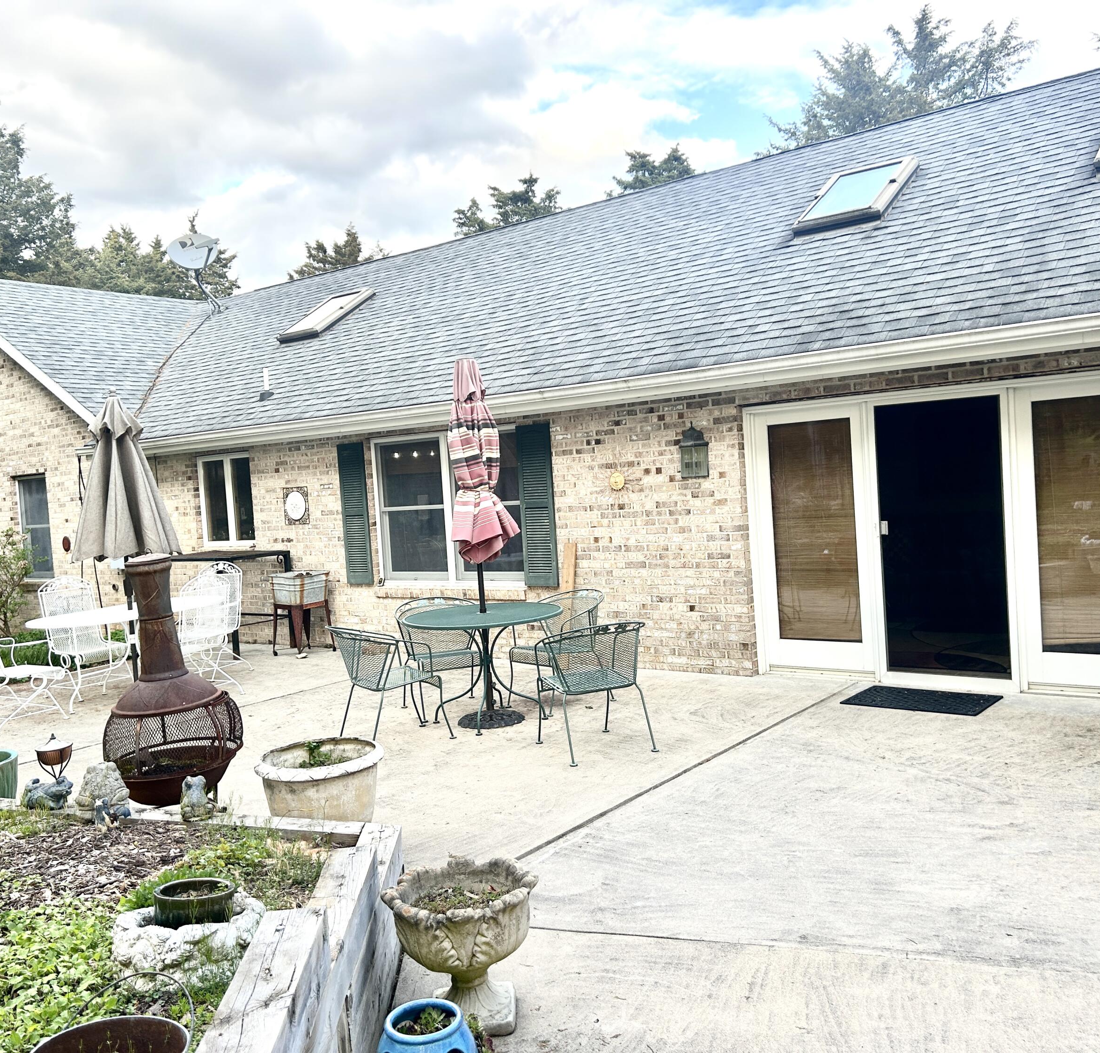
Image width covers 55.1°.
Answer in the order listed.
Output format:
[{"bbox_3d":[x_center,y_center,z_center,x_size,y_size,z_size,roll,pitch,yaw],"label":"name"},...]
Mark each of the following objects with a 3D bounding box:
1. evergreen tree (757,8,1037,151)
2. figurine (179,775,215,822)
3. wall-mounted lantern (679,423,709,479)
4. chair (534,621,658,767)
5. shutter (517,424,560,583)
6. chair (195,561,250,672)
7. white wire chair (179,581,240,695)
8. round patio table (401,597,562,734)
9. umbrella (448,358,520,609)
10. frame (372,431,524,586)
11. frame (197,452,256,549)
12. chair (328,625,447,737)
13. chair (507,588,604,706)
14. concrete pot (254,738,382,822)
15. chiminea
[{"bbox_3d":[8.139,-5.734,23.816,6.200,11.600,6.200,-3,2,20],"label":"evergreen tree"},{"bbox_3d":[-1.633,1.236,4.846,0.145,0.195,0.130,-2,3,39],"label":"figurine"},{"bbox_3d":[1.048,-0.569,7.896,0.250,0.420,0.170,-1,4,38],"label":"wall-mounted lantern"},{"bbox_3d":[0.245,0.932,6.189,0.580,0.750,0.650,-5,3,-22],"label":"chair"},{"bbox_3d":[-0.100,-0.176,9.056,0.373,1.395,0.040,-2,3,39],"label":"shutter"},{"bbox_3d":[-3.197,0.895,9.815,0.600,1.010,0.700,-3,3,23],"label":"chair"},{"bbox_3d":[-3.016,0.932,8.629,0.700,1.000,0.630,-3,3,26],"label":"white wire chair"},{"bbox_3d":[-0.429,0.951,7.087,1.070,0.725,1.070,-4,2,0],"label":"round patio table"},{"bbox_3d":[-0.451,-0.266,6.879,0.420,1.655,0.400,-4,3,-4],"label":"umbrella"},{"bbox_3d":[-0.938,-0.148,9.673,1.850,1.440,0.120,-1,4,38],"label":"frame"},{"bbox_3d":[-3.739,-0.305,12.235,1.080,1.060,0.100,-2,3,39],"label":"frame"},{"bbox_3d":[-1.024,0.994,6.695,0.650,0.750,0.580,-5,3,-35],"label":"chair"},{"bbox_3d":[0.062,0.853,7.287,0.630,0.745,0.600,-7,4,-38],"label":"chair"},{"bbox_3d":[-1.068,1.256,4.941,0.610,0.380,0.610,-2,3,39],"label":"concrete pot"},{"bbox_3d":[-1.843,0.823,5.083,0.650,1.310,0.650,-6,4,-28],"label":"chiminea"}]

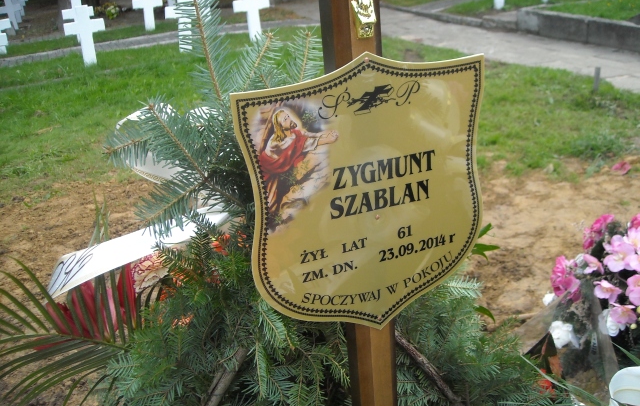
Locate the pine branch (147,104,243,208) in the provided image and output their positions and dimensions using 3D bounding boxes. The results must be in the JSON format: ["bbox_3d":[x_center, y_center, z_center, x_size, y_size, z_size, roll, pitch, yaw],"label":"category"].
[{"bbox_3d":[-0.161,-0.061,0.830,0.100,0.120,0.115,-6,22,0],"label":"pine branch"}]

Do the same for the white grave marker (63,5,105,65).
[{"bbox_3d":[-3.200,-2.282,8.848,0.536,0.800,0.100,-9,23,-13],"label":"white grave marker"}]

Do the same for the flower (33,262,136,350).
[{"bbox_3d":[-0.332,0.147,0.920,0.125,0.105,0.100,-6,22,0],"label":"flower"}]

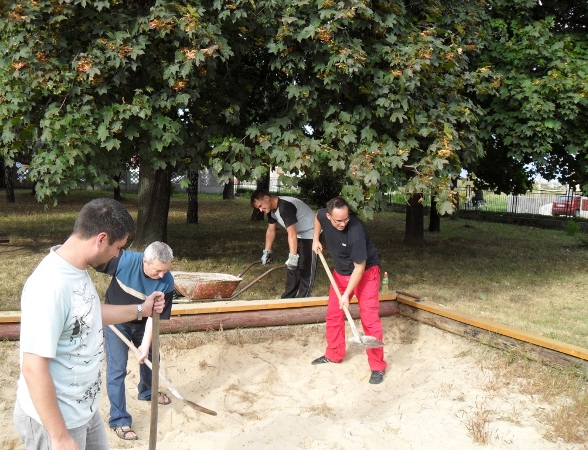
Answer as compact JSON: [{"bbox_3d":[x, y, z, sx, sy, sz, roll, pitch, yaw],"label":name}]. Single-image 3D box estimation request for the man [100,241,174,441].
[{"bbox_3d":[-1.090,0.730,4.150,0.600,1.290,0.700,0,4,-27],"label":"man"}]

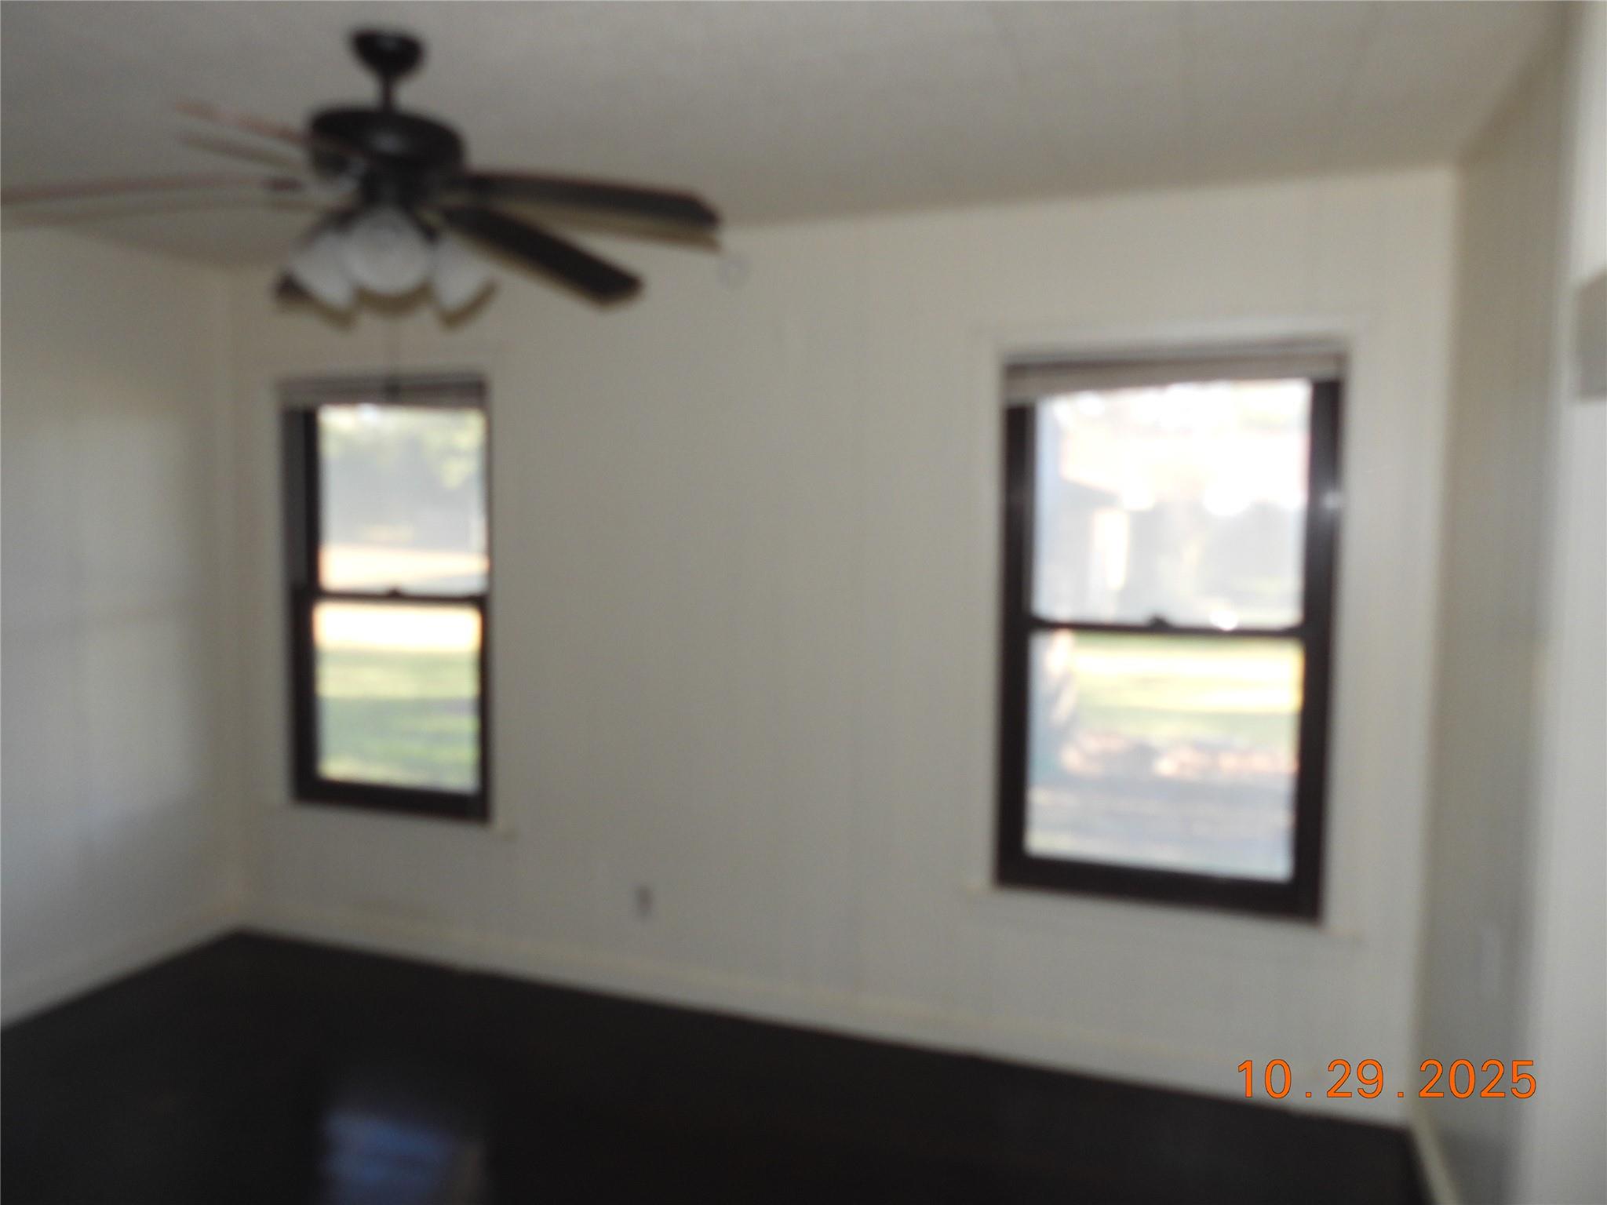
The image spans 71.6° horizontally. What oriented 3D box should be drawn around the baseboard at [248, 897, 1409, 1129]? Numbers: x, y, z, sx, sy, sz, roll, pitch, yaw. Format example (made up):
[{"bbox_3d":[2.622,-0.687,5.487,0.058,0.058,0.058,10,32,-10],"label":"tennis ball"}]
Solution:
[{"bbox_3d":[-0.264,1.228,3.521,3.863,0.125,0.022,2,4,19],"label":"baseboard"}]

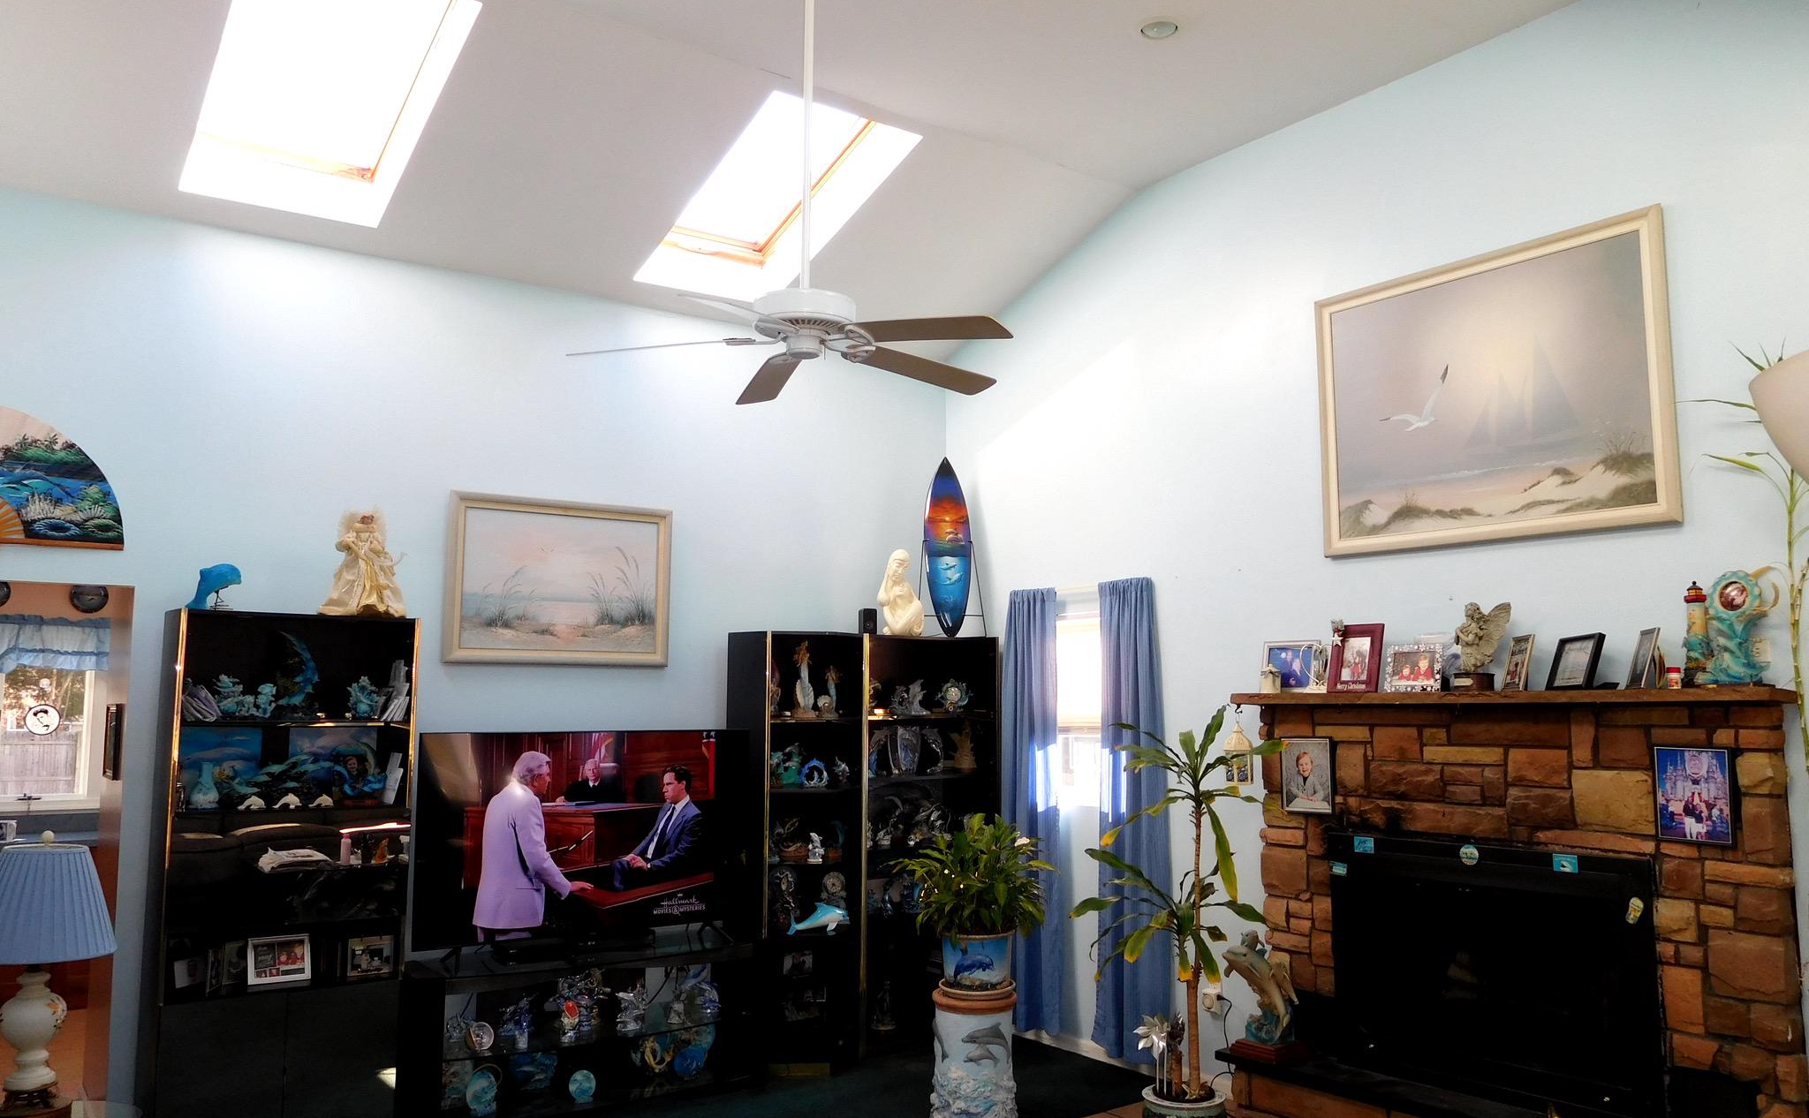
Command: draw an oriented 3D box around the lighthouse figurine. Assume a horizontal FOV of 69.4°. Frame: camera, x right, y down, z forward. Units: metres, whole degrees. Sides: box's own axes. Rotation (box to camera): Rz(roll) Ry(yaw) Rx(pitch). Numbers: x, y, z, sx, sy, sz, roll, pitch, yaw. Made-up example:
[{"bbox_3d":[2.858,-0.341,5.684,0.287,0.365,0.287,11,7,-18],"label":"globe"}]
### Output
[{"bbox_3d":[2.455,0.232,4.041,0.081,0.319,0.081,-4,-7,31],"label":"lighthouse figurine"}]

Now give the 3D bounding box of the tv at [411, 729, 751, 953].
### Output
[{"bbox_3d":[-1.290,1.151,5.480,1.455,0.840,0.080,4,-8,-36],"label":"tv"}]

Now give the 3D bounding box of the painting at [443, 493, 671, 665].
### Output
[{"bbox_3d":[-1.468,0.105,5.657,1.013,0.704,0.038,5,-8,-38],"label":"painting"}]

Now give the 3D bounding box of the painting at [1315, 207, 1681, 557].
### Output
[{"bbox_3d":[2.066,-0.578,4.711,0.043,1.039,1.301,5,-8,-38],"label":"painting"}]

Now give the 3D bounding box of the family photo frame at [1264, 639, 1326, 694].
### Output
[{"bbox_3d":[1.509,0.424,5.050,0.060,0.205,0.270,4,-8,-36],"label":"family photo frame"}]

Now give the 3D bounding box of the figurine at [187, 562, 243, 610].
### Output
[{"bbox_3d":[-2.547,0.106,4.843,0.215,0.190,0.090,4,-7,-30],"label":"figurine"}]

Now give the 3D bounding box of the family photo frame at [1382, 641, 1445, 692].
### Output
[{"bbox_3d":[1.847,0.399,4.731,0.205,0.167,0.054,-6,-8,42],"label":"family photo frame"}]

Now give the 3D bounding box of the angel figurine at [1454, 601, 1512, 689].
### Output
[{"bbox_3d":[1.965,0.293,4.443,0.160,0.315,0.155,4,-8,-36],"label":"angel figurine"}]

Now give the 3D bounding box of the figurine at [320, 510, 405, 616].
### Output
[{"bbox_3d":[-2.140,0.032,5.178,0.330,0.420,0.250,4,-7,-32],"label":"figurine"}]

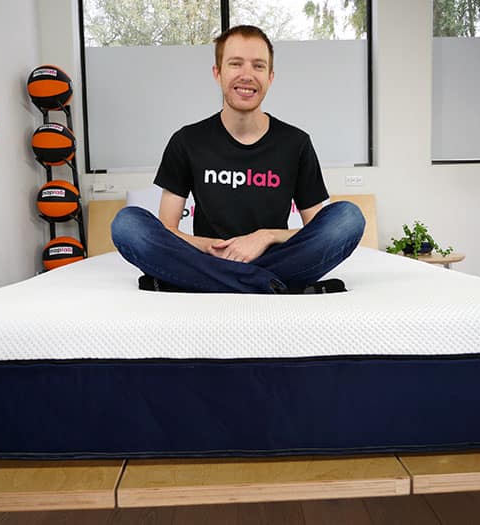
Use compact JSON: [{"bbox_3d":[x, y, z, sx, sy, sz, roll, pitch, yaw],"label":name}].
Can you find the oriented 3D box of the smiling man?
[{"bbox_3d":[-0.012,-0.296,1.629,0.760,0.781,0.500,-2,6,-1],"label":"smiling man"}]

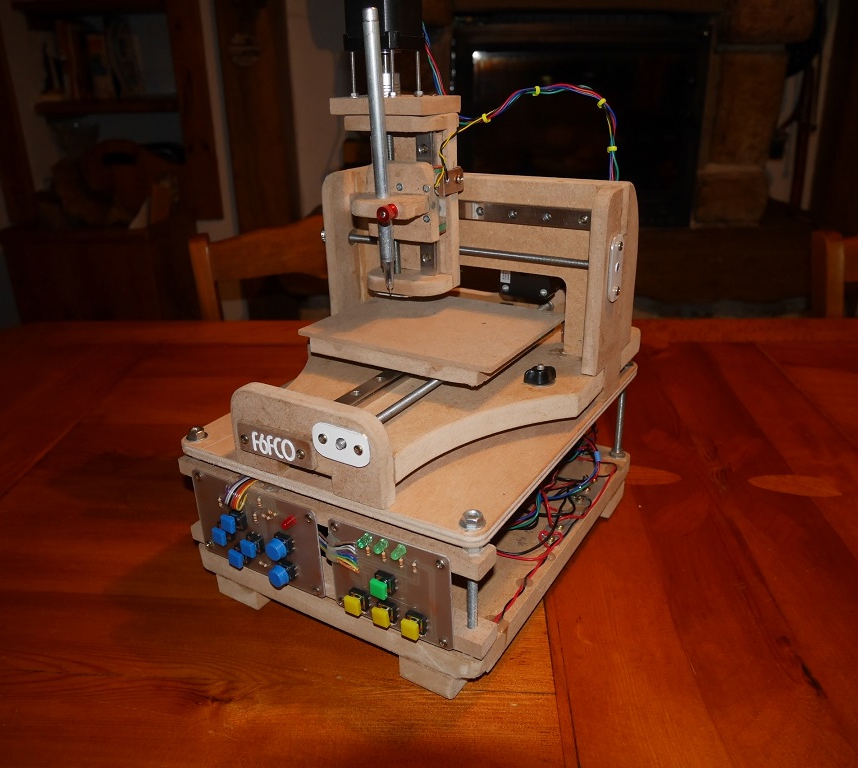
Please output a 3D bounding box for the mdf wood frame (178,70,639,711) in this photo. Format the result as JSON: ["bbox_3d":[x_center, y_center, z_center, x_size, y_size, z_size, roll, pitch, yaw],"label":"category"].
[{"bbox_3d":[0.001,-0.030,0.524,0.235,0.337,0.298,12,26,29],"label":"mdf wood frame"}]

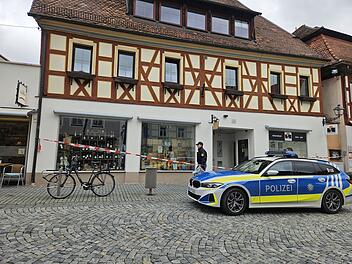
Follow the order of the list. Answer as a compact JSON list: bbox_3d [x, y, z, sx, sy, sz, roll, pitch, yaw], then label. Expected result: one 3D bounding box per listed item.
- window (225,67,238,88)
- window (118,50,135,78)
[{"bbox_3d":[2.713,-2.601,11.352,0.730,1.190,0.160,2,-6,-18],"label":"window"},{"bbox_3d":[-2.289,-3.145,10.904,0.753,1.317,0.120,3,-8,-16],"label":"window"}]

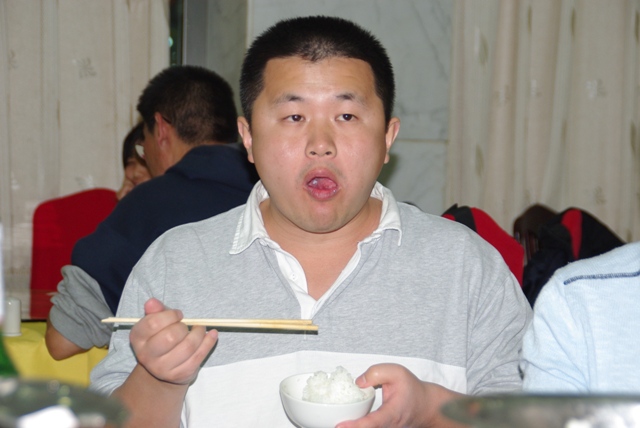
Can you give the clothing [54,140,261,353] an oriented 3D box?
[{"bbox_3d":[-0.250,0.170,3.280,0.500,0.600,0.400,-2,4,-34],"label":"clothing"}]

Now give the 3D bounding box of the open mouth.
[{"bbox_3d":[0.003,-0.031,2.230,0.041,0.031,0.024,0,3,1],"label":"open mouth"}]

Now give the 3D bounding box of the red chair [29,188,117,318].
[{"bbox_3d":[-0.660,0.440,4.800,0.450,0.970,0.540,1,3,16],"label":"red chair"}]

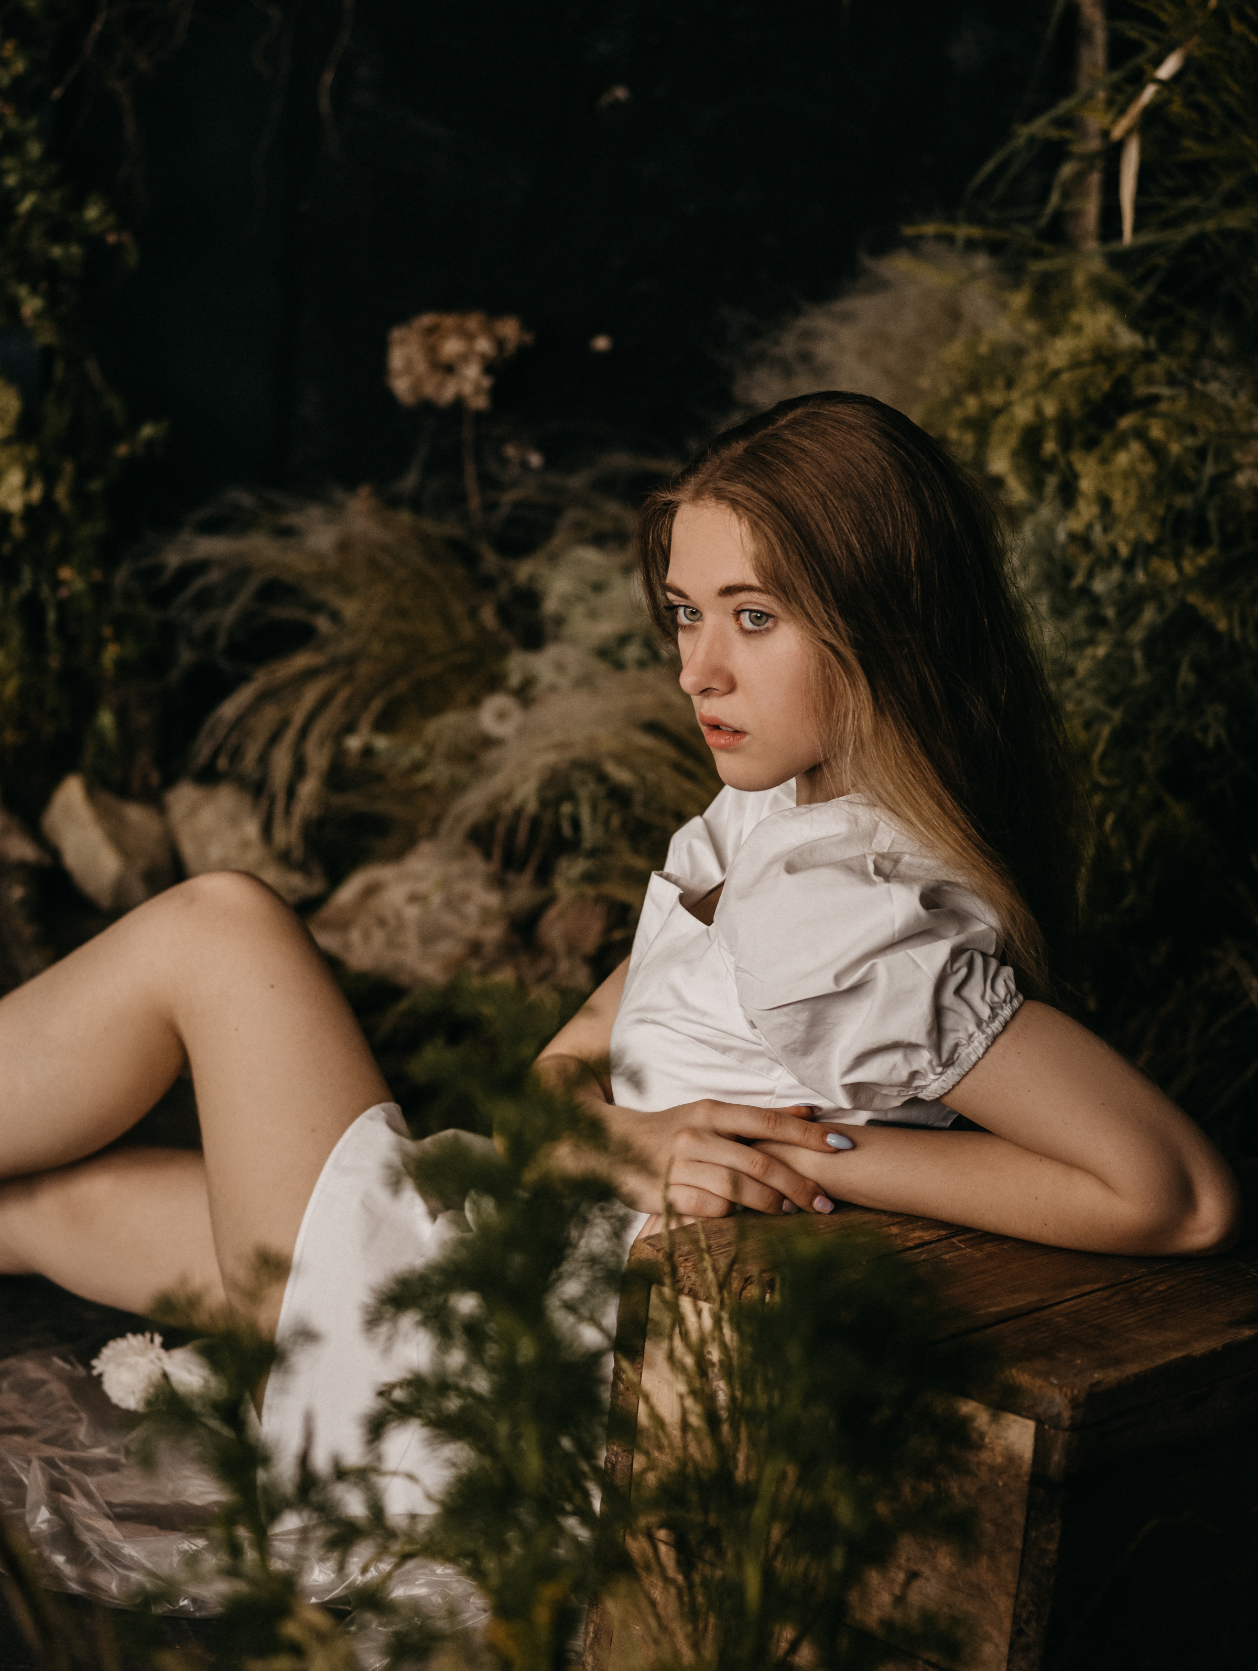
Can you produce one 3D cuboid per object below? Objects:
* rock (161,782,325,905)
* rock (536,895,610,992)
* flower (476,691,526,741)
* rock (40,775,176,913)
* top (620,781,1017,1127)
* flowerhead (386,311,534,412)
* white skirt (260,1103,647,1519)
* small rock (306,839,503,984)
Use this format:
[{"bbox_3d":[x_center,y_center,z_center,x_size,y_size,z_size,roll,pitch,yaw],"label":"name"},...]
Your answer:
[{"bbox_3d":[-0.363,0.009,4.200,0.150,0.115,0.120,6,13,0],"label":"rock"},{"bbox_3d":[-0.052,0.098,4.100,0.070,0.085,0.070,6,13,0],"label":"rock"},{"bbox_3d":[-0.123,-0.116,4.300,0.046,0.046,0.040,6,13,0],"label":"flower"},{"bbox_3d":[-0.491,0.008,4.200,0.125,0.120,0.110,6,13,0],"label":"rock"},{"bbox_3d":[0.114,0.081,2.780,0.230,0.240,0.350,4,21,-23],"label":"top"},{"bbox_3d":[-0.171,-0.479,4.500,0.145,0.100,0.135,6,13,0],"label":"flowerhead"},{"bbox_3d":[-0.098,0.322,2.930,0.330,0.260,0.340,6,13,3],"label":"white skirt"},{"bbox_3d":[-0.202,0.073,4.100,0.185,0.125,0.140,6,13,0],"label":"small rock"}]

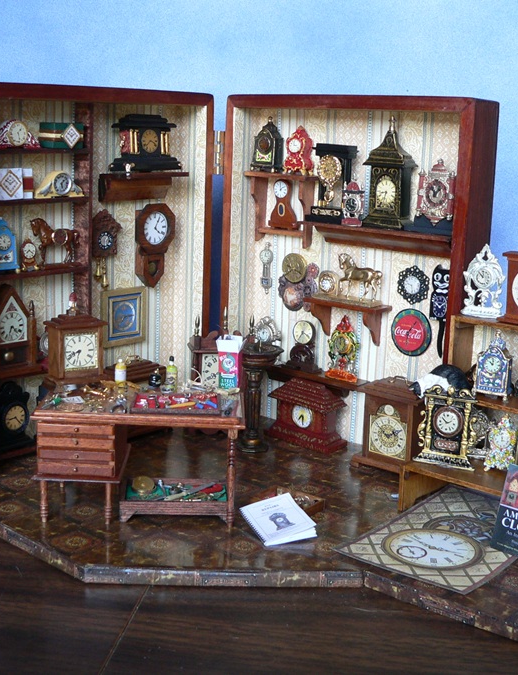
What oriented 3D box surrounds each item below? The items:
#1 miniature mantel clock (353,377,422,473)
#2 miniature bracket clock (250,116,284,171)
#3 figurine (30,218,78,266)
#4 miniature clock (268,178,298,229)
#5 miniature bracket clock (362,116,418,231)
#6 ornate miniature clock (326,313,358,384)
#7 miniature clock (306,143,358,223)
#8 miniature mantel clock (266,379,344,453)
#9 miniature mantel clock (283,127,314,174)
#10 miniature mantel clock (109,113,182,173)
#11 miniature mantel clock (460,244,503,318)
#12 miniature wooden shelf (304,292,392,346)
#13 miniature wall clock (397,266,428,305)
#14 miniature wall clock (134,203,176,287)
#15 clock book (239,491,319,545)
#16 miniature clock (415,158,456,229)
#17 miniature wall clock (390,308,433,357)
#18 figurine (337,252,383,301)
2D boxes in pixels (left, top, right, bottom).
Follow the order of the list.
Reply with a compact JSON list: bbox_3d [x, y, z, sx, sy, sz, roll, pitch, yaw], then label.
[{"bbox_3d":[0.082,0.054,0.577,0.043,0.061,0.019,12,15,36],"label":"miniature mantel clock"},{"bbox_3d":[0.007,-0.143,0.694,0.021,0.040,0.013,11,16,35],"label":"miniature bracket clock"},{"bbox_3d":[-0.134,-0.063,0.616,0.009,0.030,0.032,14,17,42],"label":"figurine"},{"bbox_3d":[0.019,-0.100,0.697,0.024,0.036,0.007,12,16,38],"label":"miniature clock"},{"bbox_3d":[0.081,-0.102,0.579,0.031,0.067,0.013,13,16,39],"label":"miniature bracket clock"},{"bbox_3d":[0.058,0.006,0.623,0.025,0.043,0.009,13,16,39],"label":"ornate miniature clock"},{"bbox_3d":[0.046,-0.098,0.596,0.029,0.048,0.013,12,16,37],"label":"miniature clock"},{"bbox_3d":[0.033,0.049,0.627,0.054,0.041,0.024,12,16,37],"label":"miniature mantel clock"},{"bbox_3d":[0.030,-0.135,0.677,0.018,0.034,0.013,11,16,36],"label":"miniature mantel clock"},{"bbox_3d":[-0.079,-0.139,0.664,0.019,0.040,0.053,13,16,39],"label":"miniature mantel clock"},{"bbox_3d":[0.142,-0.036,0.585,0.025,0.044,0.009,12,16,37],"label":"miniature mantel clock"},{"bbox_3d":[0.062,-0.010,0.663,0.062,0.029,0.020,12,16,39],"label":"miniature wooden shelf"},{"bbox_3d":[0.105,-0.035,0.633,0.026,0.027,0.003,12,16,39],"label":"miniature wall clock"},{"bbox_3d":[-0.076,-0.068,0.692,0.011,0.062,0.030,13,17,40],"label":"miniature wall clock"},{"bbox_3d":[0.011,0.106,0.542,0.032,0.006,0.040,-9,21,-19],"label":"clock book"},{"bbox_3d":[0.104,-0.085,0.552,0.020,0.039,0.007,12,16,37],"label":"miniature clock"},{"bbox_3d":[0.095,-0.003,0.585,0.029,0.029,0.003,12,16,37],"label":"miniature wall clock"},{"bbox_3d":[0.071,-0.042,0.649,0.032,0.030,0.009,12,16,39],"label":"figurine"}]

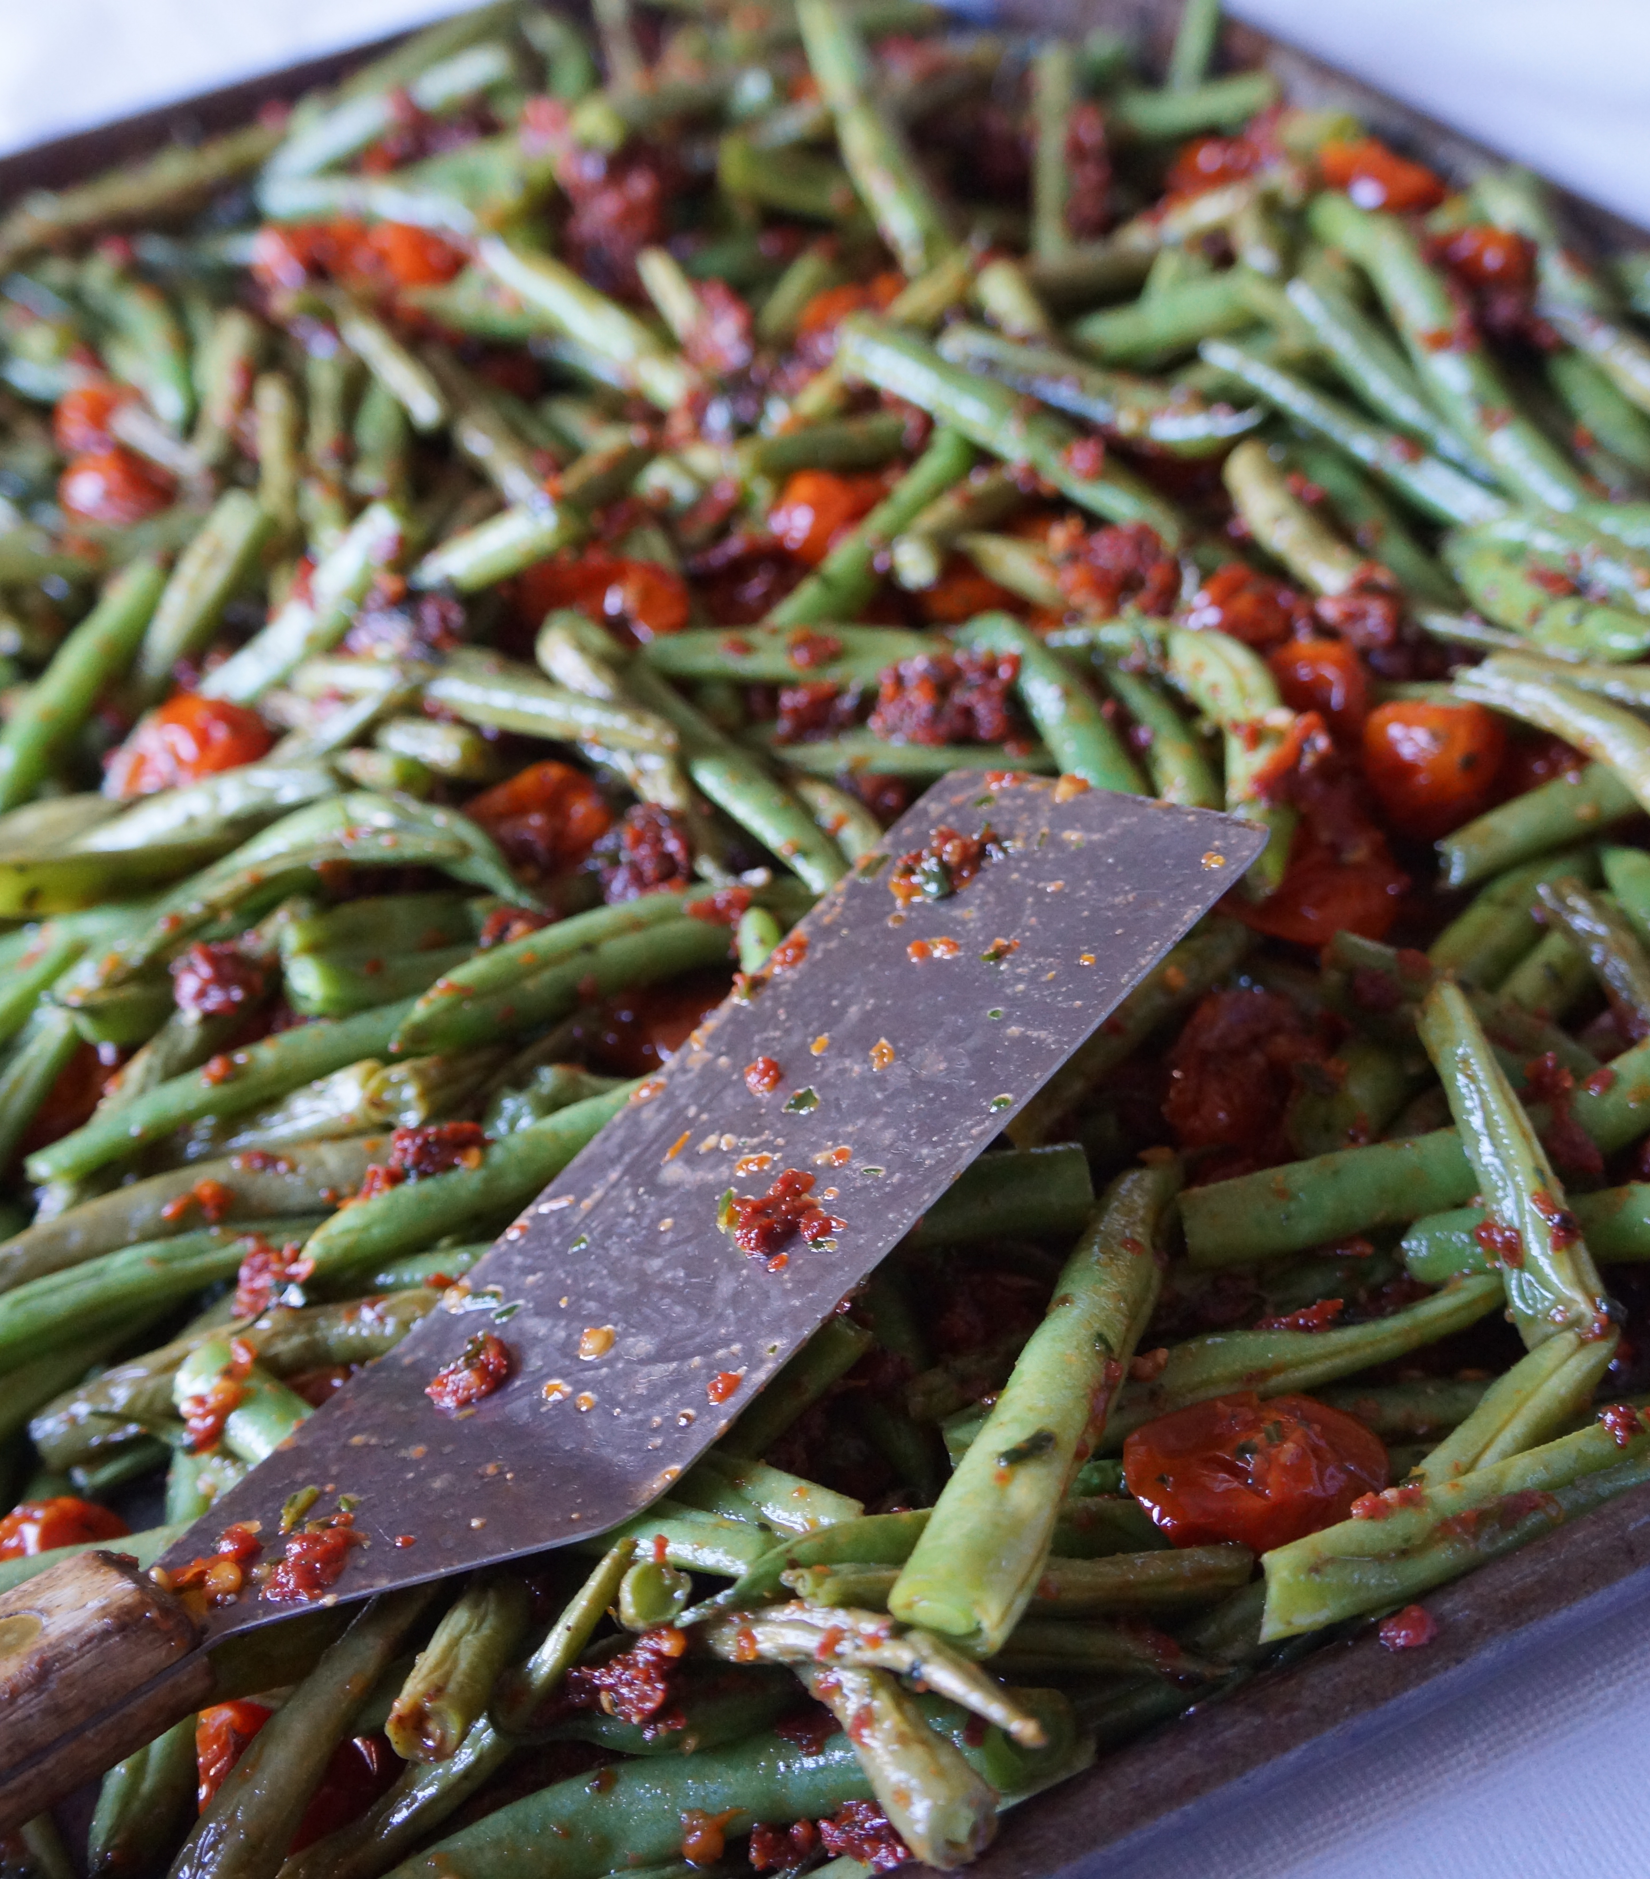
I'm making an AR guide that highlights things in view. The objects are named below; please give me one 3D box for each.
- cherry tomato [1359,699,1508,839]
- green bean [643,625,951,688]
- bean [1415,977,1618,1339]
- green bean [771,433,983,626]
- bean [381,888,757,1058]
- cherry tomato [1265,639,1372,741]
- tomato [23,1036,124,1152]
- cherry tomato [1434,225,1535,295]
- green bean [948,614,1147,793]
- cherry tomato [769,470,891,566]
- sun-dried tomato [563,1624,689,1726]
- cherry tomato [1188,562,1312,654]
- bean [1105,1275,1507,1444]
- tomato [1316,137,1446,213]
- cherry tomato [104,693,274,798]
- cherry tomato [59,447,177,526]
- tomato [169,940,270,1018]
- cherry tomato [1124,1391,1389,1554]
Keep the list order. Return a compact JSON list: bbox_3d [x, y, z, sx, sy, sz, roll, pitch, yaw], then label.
[{"bbox_3d":[0.077,-0.021,0.328,0.019,0.018,0.019,0,41,13],"label":"cherry tomato"},{"bbox_3d":[-0.005,-0.041,0.367,0.045,0.008,0.009,4,42,17],"label":"green bean"},{"bbox_3d":[0.073,0.023,0.282,0.008,0.008,0.056,-9,38,2],"label":"bean"},{"bbox_3d":[0.009,-0.064,0.397,0.009,0.009,0.060,15,46,28],"label":"green bean"},{"bbox_3d":[-0.033,0.004,0.332,0.049,0.010,0.013,-21,41,-13],"label":"bean"},{"bbox_3d":[0.066,-0.033,0.345,0.017,0.016,0.017,-2,41,11],"label":"cherry tomato"},{"bbox_3d":[-0.095,0.020,0.328,0.018,0.015,0.017,-23,42,-16],"label":"tomato"},{"bbox_3d":[0.111,-0.114,0.435,0.018,0.013,0.016,2,41,14],"label":"cherry tomato"},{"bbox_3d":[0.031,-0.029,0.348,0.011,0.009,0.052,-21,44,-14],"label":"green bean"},{"bbox_3d":[0.001,-0.065,0.400,0.019,0.017,0.018,-10,40,2],"label":"cherry tomato"},{"bbox_3d":[-0.020,0.073,0.256,0.013,0.007,0.010,-6,40,5],"label":"sun-dried tomato"},{"bbox_3d":[0.059,-0.046,0.362,0.018,0.012,0.016,-1,40,9],"label":"cherry tomato"},{"bbox_3d":[0.049,0.044,0.269,0.051,0.007,0.008,-18,40,-8],"label":"bean"},{"bbox_3d":[0.099,-0.135,0.458,0.018,0.014,0.024,-30,43,-21],"label":"tomato"},{"bbox_3d":[-0.092,-0.028,0.375,0.025,0.017,0.019,-14,40,-3],"label":"cherry tomato"},{"bbox_3d":[-0.122,-0.078,0.444,0.020,0.015,0.017,-19,41,-11],"label":"cherry tomato"},{"bbox_3d":[-0.081,0.006,0.342,0.013,0.008,0.011,-6,40,5],"label":"tomato"},{"bbox_3d":[0.043,0.054,0.260,0.026,0.013,0.019,-6,40,5],"label":"cherry tomato"}]

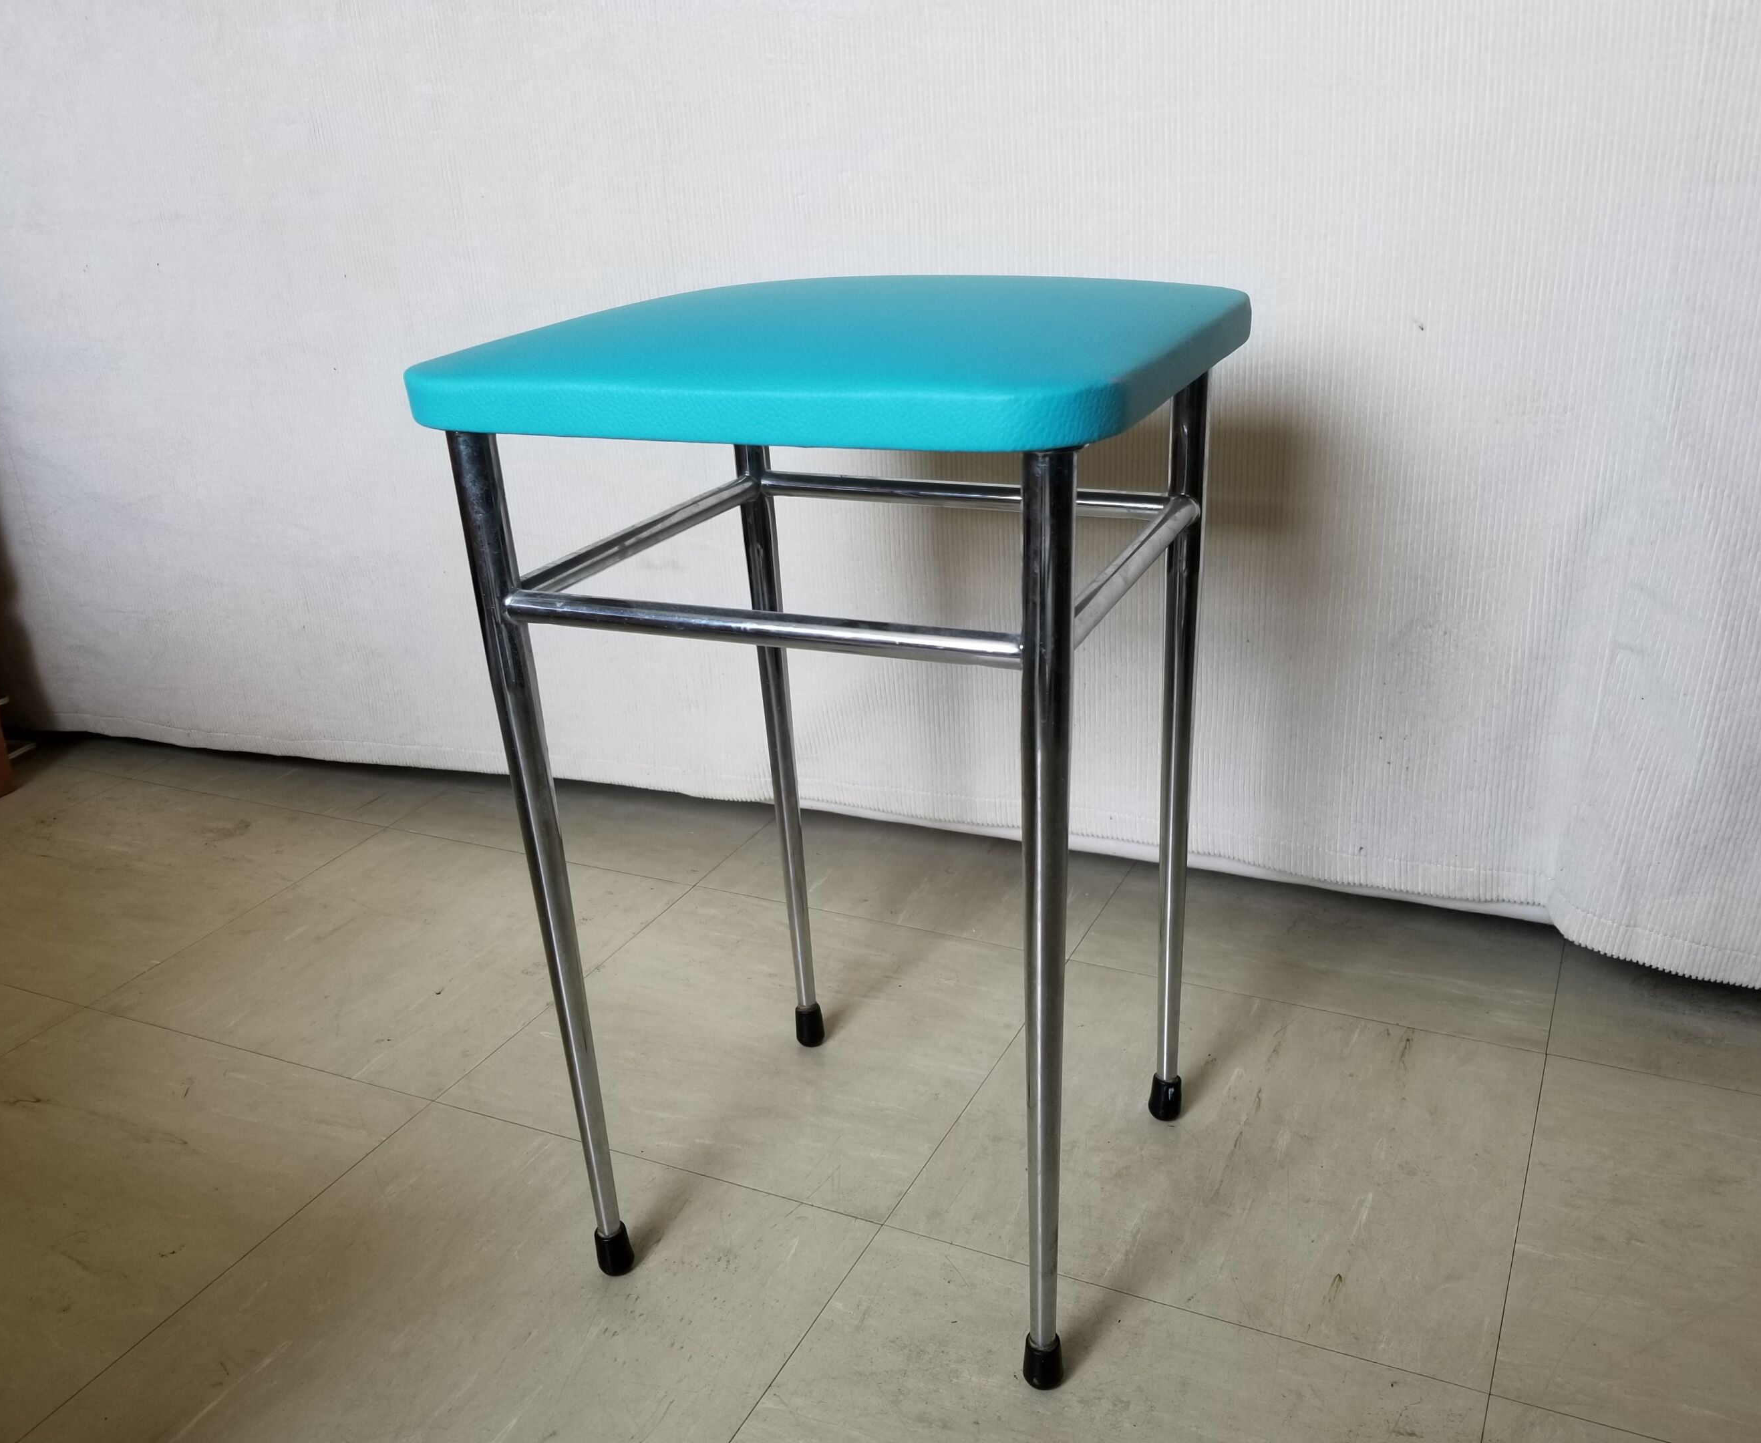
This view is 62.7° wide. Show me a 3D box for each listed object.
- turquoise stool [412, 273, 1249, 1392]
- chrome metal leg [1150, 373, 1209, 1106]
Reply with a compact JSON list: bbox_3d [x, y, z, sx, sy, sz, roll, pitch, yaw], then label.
[{"bbox_3d":[0.002,0.032,0.698,0.290,0.466,0.286,6,23,23],"label":"turquoise stool"},{"bbox_3d":[0.155,0.024,0.751,0.021,0.429,0.021,7,23,23],"label":"chrome metal leg"}]

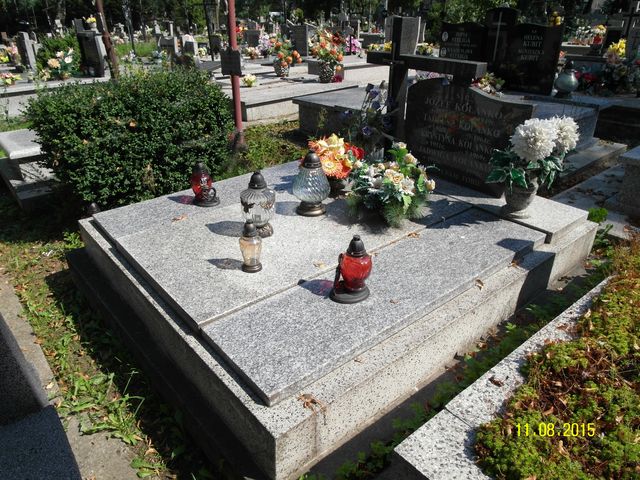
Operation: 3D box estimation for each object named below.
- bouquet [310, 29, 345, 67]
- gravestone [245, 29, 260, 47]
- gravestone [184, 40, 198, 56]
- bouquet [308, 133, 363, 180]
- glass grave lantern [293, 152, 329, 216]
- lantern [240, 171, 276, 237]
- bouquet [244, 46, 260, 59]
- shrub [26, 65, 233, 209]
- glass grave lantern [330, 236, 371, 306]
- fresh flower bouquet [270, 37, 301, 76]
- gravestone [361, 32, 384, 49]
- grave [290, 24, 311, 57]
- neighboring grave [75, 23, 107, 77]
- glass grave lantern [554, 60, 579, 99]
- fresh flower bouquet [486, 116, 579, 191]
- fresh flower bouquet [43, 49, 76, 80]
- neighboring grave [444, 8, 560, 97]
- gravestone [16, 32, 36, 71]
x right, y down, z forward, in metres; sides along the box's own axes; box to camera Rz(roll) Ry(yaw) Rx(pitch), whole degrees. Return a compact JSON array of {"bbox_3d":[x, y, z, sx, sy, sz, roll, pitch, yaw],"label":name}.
[{"bbox_3d":[0.125,-2.832,6.564,0.541,0.535,0.460,11,28,18],"label":"bouquet"},{"bbox_3d":[-1.828,-5.410,12.012,0.540,0.530,0.100,24,34,37],"label":"gravestone"},{"bbox_3d":[-3.544,-5.273,12.150,0.150,0.470,0.550,-20,34,-36],"label":"gravestone"},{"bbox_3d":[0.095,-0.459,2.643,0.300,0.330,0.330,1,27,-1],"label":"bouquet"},{"bbox_3d":[-0.042,-0.319,2.436,0.205,0.344,0.205,0,27,0],"label":"glass grave lantern"},{"bbox_3d":[-0.314,-0.189,2.200,0.175,0.322,0.175,0,27,0],"label":"lantern"},{"bbox_3d":[-1.675,-4.624,10.966,0.340,0.280,0.360,-20,34,-36],"label":"bouquet"},{"bbox_3d":[-1.456,-0.858,3.521,1.420,0.920,1.220,-20,34,-36],"label":"shrub"},{"bbox_3d":[0.114,0.092,1.577,0.150,0.238,0.130,-8,28,-18],"label":"glass grave lantern"},{"bbox_3d":[-0.566,-3.010,7.282,0.500,0.598,0.450,11,28,18],"label":"fresh flower bouquet"},{"bbox_3d":[1.946,-7.309,16.280,0.400,0.540,0.900,-20,34,-36],"label":"gravestone"},{"bbox_3d":[-0.499,-4.859,10.851,0.100,0.679,0.601,-22,35,-38],"label":"grave"},{"bbox_3d":[-3.702,-3.043,7.261,0.440,0.710,0.140,14,30,24],"label":"neighboring grave"},{"bbox_3d":[2.824,-1.838,5.085,0.245,0.395,0.245,-19,33,-35],"label":"glass grave lantern"},{"bbox_3d":[1.107,-0.451,2.312,0.440,0.360,0.380,13,29,23],"label":"fresh flower bouquet"},{"bbox_3d":[-4.110,-2.769,7.000,0.470,0.480,0.400,-13,30,-26],"label":"fresh flower bouquet"},{"bbox_3d":[2.306,-2.538,5.896,0.200,0.930,1.550,-20,34,-36],"label":"neighboring grave"},{"bbox_3d":[-6.171,-3.938,9.280,0.600,0.726,0.130,24,35,39],"label":"gravestone"}]

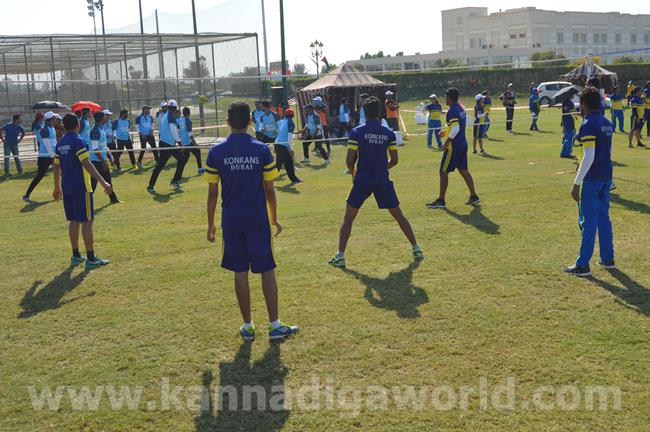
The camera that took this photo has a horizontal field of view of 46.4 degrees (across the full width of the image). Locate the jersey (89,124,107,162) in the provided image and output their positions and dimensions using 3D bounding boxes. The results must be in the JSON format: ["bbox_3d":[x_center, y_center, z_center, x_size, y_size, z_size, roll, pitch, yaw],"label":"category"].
[{"bbox_3d":[-4.264,-1.359,14.200,0.330,0.700,0.450,-1,9,12],"label":"jersey"}]

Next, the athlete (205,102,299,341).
[{"bbox_3d":[-0.510,0.033,5.473,0.600,1.710,0.360,-2,9,0],"label":"athlete"}]

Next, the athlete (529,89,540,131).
[{"bbox_3d":[8.379,-4.259,30.300,0.420,1.680,0.480,0,9,18],"label":"athlete"}]

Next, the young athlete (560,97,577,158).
[{"bbox_3d":[5.907,-2.206,18.386,0.400,1.550,0.440,-11,13,-44],"label":"young athlete"}]

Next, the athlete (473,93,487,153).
[{"bbox_3d":[4.201,-2.488,20.600,0.460,1.600,0.440,-9,11,-38],"label":"athlete"}]

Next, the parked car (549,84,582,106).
[{"bbox_3d":[16.645,-8.422,52.000,4.100,1.550,1.730,0,9,13],"label":"parked car"}]

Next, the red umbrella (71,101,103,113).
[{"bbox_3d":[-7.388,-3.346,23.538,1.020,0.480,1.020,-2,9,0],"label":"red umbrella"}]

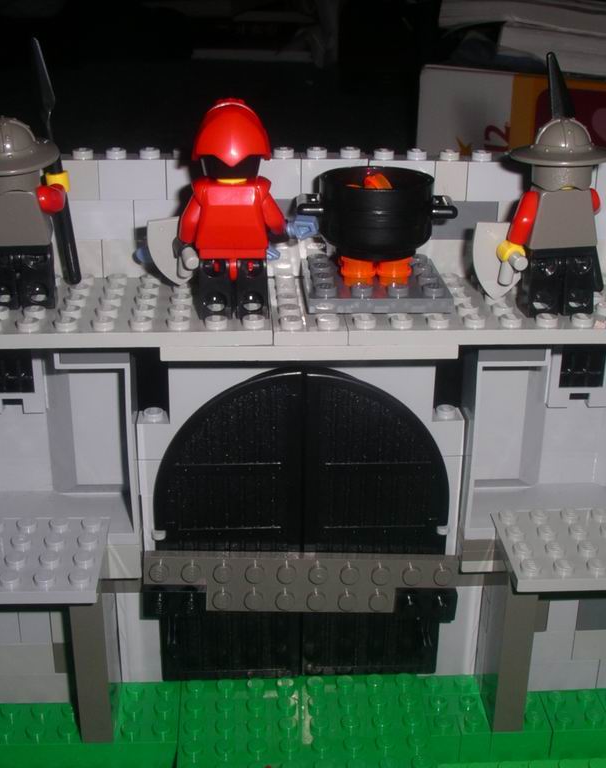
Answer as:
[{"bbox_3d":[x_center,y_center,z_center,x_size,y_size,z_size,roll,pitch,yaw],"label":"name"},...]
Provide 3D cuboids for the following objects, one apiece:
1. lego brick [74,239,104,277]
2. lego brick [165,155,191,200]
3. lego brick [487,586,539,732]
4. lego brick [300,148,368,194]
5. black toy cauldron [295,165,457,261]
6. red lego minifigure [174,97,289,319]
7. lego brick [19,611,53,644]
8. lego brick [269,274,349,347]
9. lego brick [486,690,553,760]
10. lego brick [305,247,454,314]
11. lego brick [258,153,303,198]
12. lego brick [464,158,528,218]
[{"bbox_3d":[-0.055,-0.031,0.266,0.013,0.010,0.008,-1,22,-3],"label":"lego brick"},{"bbox_3d":[-0.025,-0.051,0.263,0.016,0.011,0.008,-1,23,-3],"label":"lego brick"},{"bbox_3d":[0.052,0.063,0.275,0.008,0.049,0.016,-1,23,-3],"label":"lego brick"},{"bbox_3d":[0.007,-0.051,0.263,0.016,0.011,0.008,-1,23,-3],"label":"lego brick"},{"bbox_3d":[0.016,-0.039,0.249,0.036,0.017,0.027,-1,23,-3],"label":"black toy cauldron"},{"bbox_3d":[-0.015,-0.038,0.235,0.023,0.047,0.015,-1,23,-3],"label":"red lego minifigure"},{"bbox_3d":[-0.068,0.060,0.280,0.008,0.011,0.008,-1,23,-3],"label":"lego brick"},{"bbox_3d":[0.000,-0.019,0.256,0.016,0.005,0.048,-1,23,-3],"label":"lego brick"},{"bbox_3d":[0.055,0.089,0.287,0.016,0.010,0.016,-1,22,-3],"label":"lego brick"},{"bbox_3d":[0.016,-0.024,0.253,0.032,0.005,0.032,-1,23,-3],"label":"lego brick"},{"bbox_3d":[-0.009,-0.051,0.264,0.016,0.011,0.008,-1,23,-3],"label":"lego brick"},{"bbox_3d":[0.047,-0.051,0.267,0.016,0.011,0.008,-1,23,-3],"label":"lego brick"}]

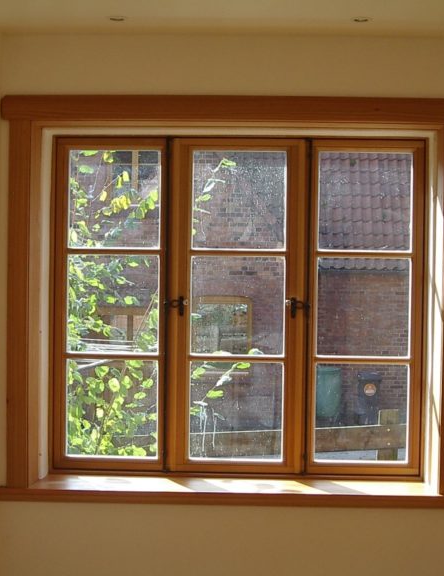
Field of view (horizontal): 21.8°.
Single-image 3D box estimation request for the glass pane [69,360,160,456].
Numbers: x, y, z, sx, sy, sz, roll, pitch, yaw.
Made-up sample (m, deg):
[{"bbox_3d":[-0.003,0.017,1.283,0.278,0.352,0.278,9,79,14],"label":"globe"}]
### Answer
[{"bbox_3d":[-0.409,0.453,4.323,0.345,0.371,0.020,1,1,2],"label":"glass pane"}]

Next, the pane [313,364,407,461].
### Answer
[{"bbox_3d":[0.521,0.467,4.295,0.352,0.372,0.020,1,1,2],"label":"pane"}]

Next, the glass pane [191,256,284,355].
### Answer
[{"bbox_3d":[0.060,0.067,4.300,0.351,0.366,0.020,1,1,2],"label":"glass pane"}]

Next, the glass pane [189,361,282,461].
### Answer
[{"bbox_3d":[0.053,0.461,4.309,0.350,0.373,0.020,1,1,2],"label":"glass pane"}]

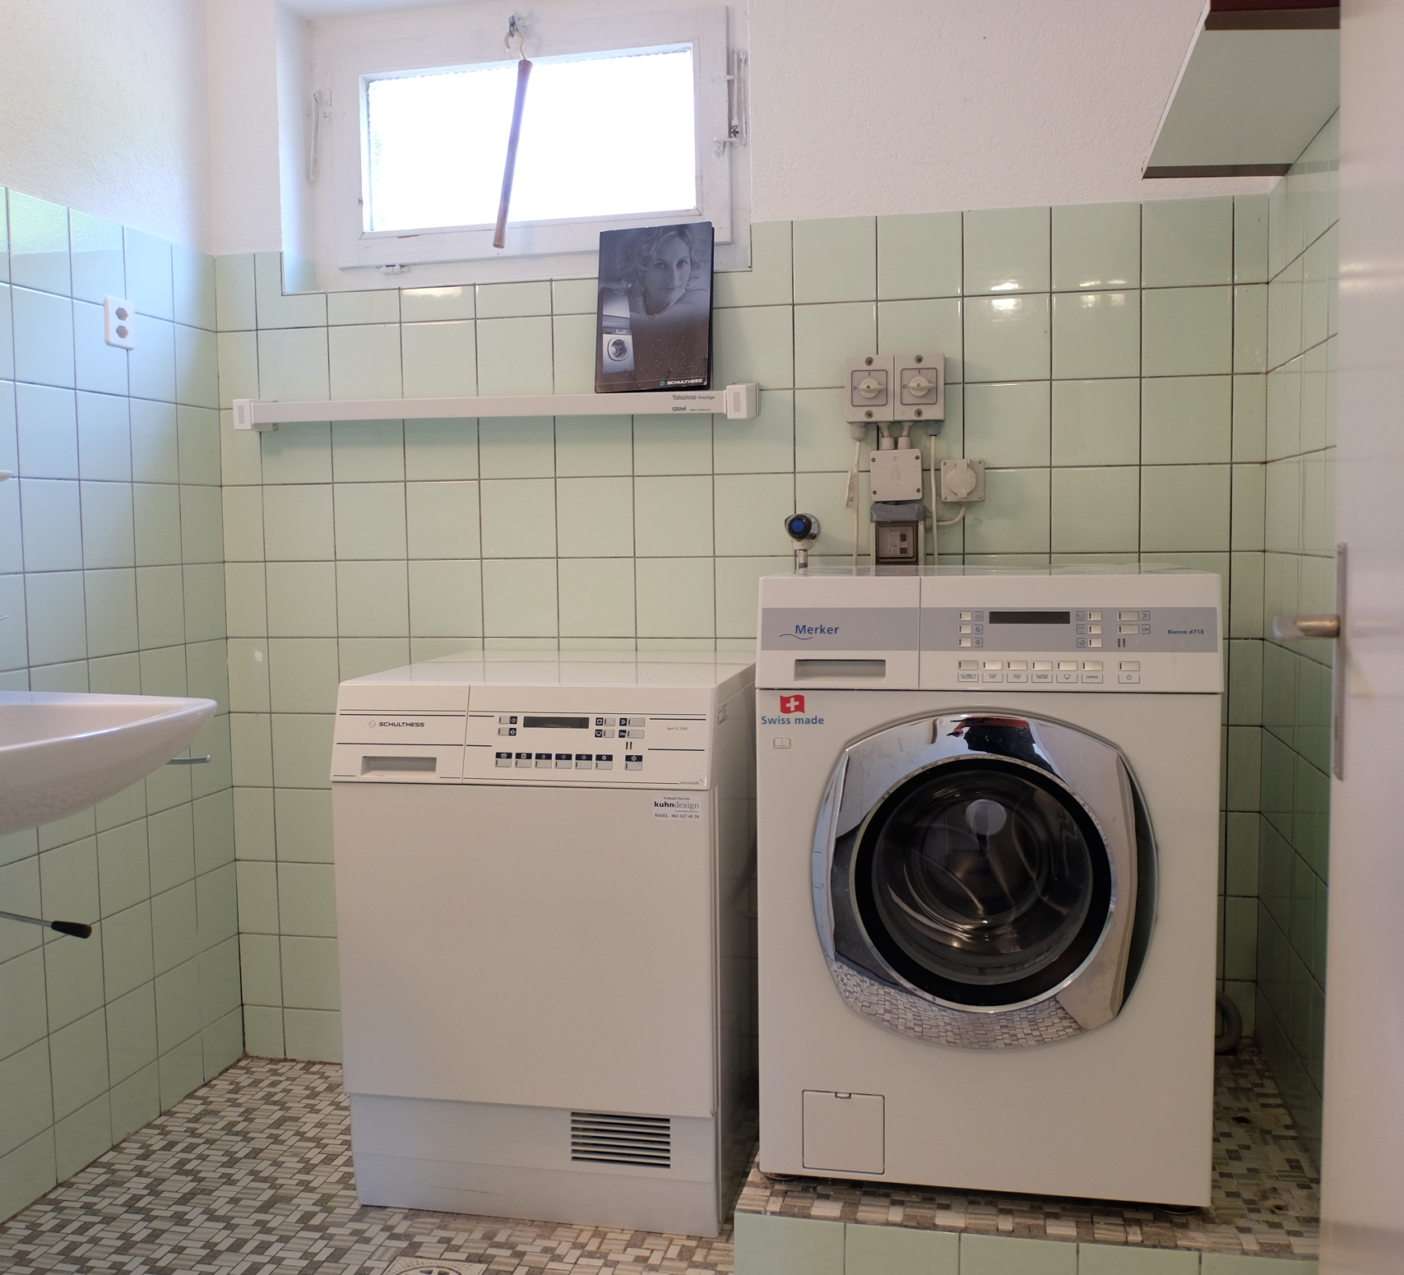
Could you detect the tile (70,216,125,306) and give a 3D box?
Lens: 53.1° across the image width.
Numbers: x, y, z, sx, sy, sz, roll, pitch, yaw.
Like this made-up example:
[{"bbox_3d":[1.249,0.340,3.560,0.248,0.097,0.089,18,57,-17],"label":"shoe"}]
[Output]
[{"bbox_3d":[-1.030,-0.639,2.378,0.008,0.143,0.148,0,5,11],"label":"tile"}]

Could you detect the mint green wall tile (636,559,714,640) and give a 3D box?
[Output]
[{"bbox_3d":[-0.049,-0.075,2.607,0.148,0.148,0.008,0,5,11],"label":"mint green wall tile"}]

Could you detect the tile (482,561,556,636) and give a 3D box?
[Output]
[{"bbox_3d":[-0.344,-0.074,2.684,0.149,0.149,0.008,0,5,12],"label":"tile"}]

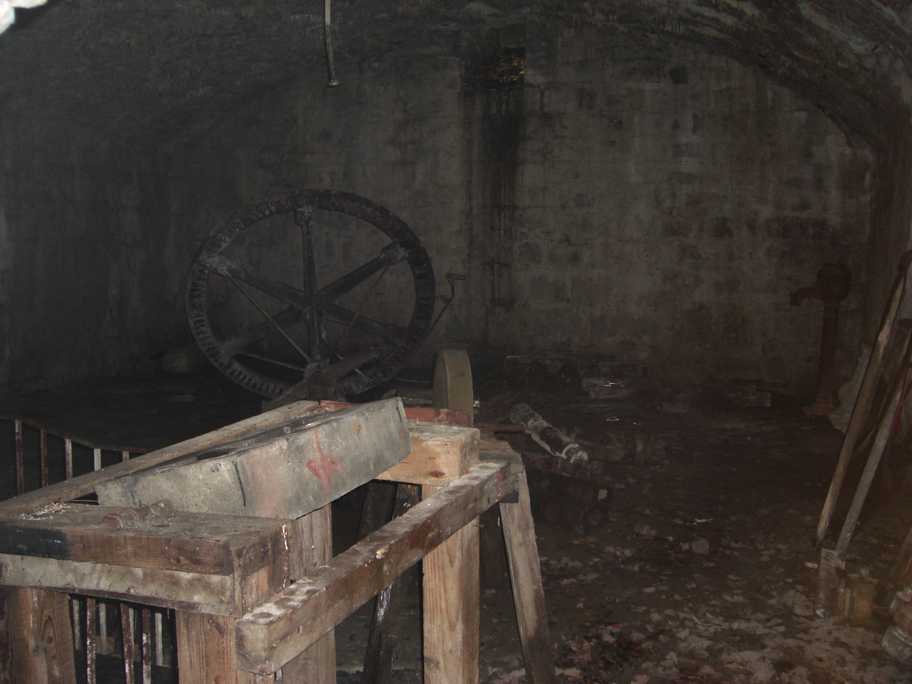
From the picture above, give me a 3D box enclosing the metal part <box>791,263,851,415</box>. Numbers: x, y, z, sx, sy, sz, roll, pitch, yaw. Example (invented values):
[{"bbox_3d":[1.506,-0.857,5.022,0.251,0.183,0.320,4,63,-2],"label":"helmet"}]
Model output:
[{"bbox_3d":[2.898,-0.036,7.950,0.480,1.200,0.280,-1,7,-10],"label":"metal part"}]

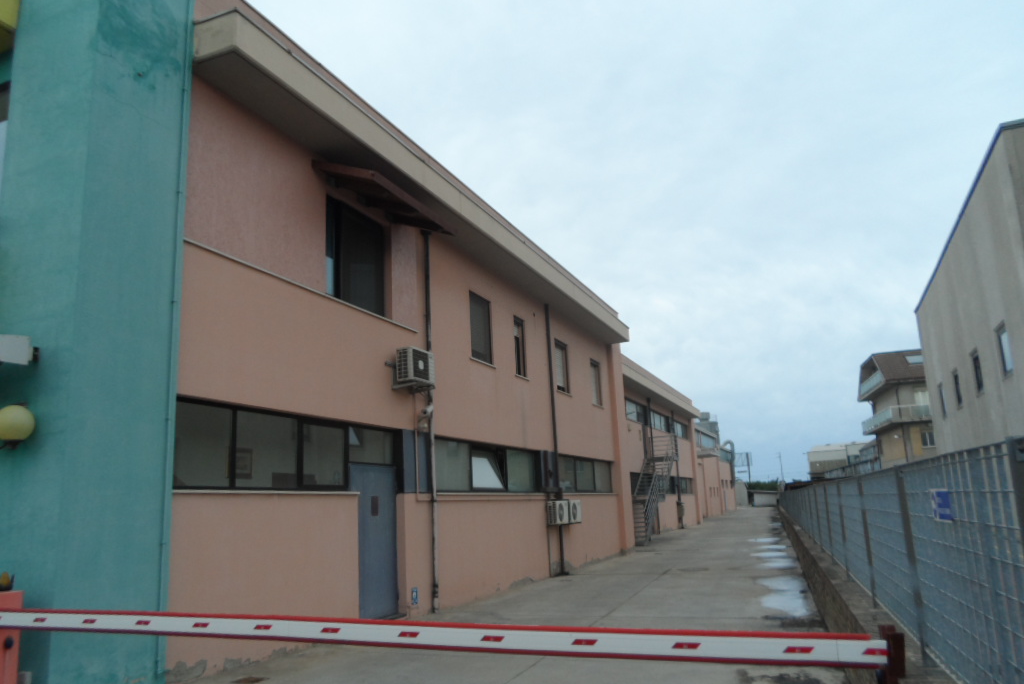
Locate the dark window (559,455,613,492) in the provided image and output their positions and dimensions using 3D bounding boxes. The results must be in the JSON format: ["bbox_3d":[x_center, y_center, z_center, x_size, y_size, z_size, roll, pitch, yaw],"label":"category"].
[{"bbox_3d":[2.036,3.645,20.312,0.130,0.952,4.813,-8,-14,22],"label":"dark window"}]

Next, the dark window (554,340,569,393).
[{"bbox_3d":[1.288,0.675,19.454,0.130,1.345,0.973,-8,-14,22],"label":"dark window"}]

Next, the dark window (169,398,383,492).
[{"bbox_3d":[-2.731,1.458,9.724,0.110,1.004,4.356,-9,-14,22],"label":"dark window"}]

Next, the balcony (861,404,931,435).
[{"bbox_3d":[33.035,6.753,62.908,4.000,1.220,12.200,-6,-13,14],"label":"balcony"}]

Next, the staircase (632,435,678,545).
[{"bbox_3d":[5.710,5.869,30.279,1.100,4.340,7.800,-9,-14,22],"label":"staircase"}]

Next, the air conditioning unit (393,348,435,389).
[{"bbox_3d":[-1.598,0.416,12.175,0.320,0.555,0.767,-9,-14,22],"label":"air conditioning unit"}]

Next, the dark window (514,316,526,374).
[{"bbox_3d":[0.147,0.139,16.810,0.130,1.345,0.600,-8,-14,22],"label":"dark window"}]

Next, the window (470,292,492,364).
[{"bbox_3d":[-0.617,-0.288,15.574,0.110,1.406,1.057,-9,-14,22],"label":"window"}]

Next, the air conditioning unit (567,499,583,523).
[{"bbox_3d":[1.424,4.200,18.219,0.320,0.555,0.855,-9,-14,22],"label":"air conditioning unit"}]

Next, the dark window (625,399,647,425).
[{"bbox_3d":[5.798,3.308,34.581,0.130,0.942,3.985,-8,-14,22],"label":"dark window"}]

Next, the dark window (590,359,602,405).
[{"bbox_3d":[2.633,1.278,23.000,0.110,1.412,1.045,-9,-14,22],"label":"dark window"}]

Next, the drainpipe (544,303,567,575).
[{"bbox_3d":[1.057,2.212,18.015,0.100,6.572,0.100,-8,-14,22],"label":"drainpipe"}]

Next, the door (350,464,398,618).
[{"bbox_3d":[-2.006,2.931,10.843,0.090,2.215,1.242,-8,-14,22],"label":"door"}]

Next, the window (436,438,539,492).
[{"bbox_3d":[-0.323,2.597,15.233,0.110,0.988,5.223,-9,-14,22],"label":"window"}]

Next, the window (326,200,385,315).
[{"bbox_3d":[-2.337,-1.251,11.158,0.130,1.490,1.635,-8,-14,22],"label":"window"}]

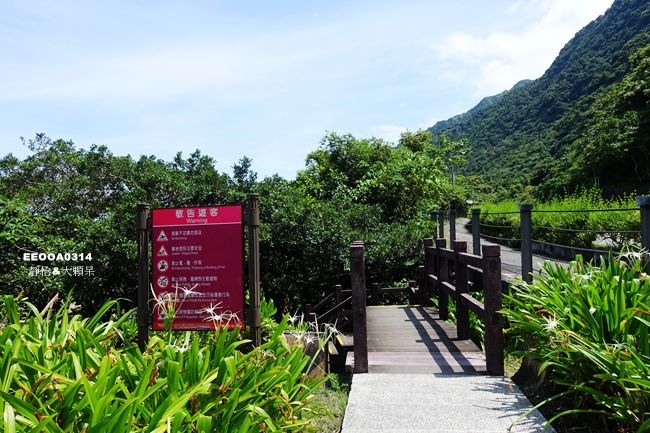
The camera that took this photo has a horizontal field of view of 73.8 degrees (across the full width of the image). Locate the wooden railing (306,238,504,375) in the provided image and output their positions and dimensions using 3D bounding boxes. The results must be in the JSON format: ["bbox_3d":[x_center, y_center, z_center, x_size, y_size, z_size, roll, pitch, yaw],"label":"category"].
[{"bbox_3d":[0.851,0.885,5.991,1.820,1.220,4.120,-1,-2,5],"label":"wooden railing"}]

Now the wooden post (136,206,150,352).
[{"bbox_3d":[-1.803,0.650,4.298,0.115,1.550,0.115,-1,-2,9],"label":"wooden post"}]

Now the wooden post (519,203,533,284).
[{"bbox_3d":[2.594,0.367,5.585,0.150,1.070,0.150,-1,-2,5],"label":"wooden post"}]

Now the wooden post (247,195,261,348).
[{"bbox_3d":[-0.672,0.579,4.128,0.115,1.570,0.115,-1,-2,9],"label":"wooden post"}]

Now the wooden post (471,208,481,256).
[{"bbox_3d":[2.788,0.398,7.985,0.150,1.070,0.150,-1,-2,5],"label":"wooden post"}]

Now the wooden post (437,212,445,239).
[{"bbox_3d":[3.182,0.412,11.785,0.150,1.070,0.150,-1,-2,5],"label":"wooden post"}]

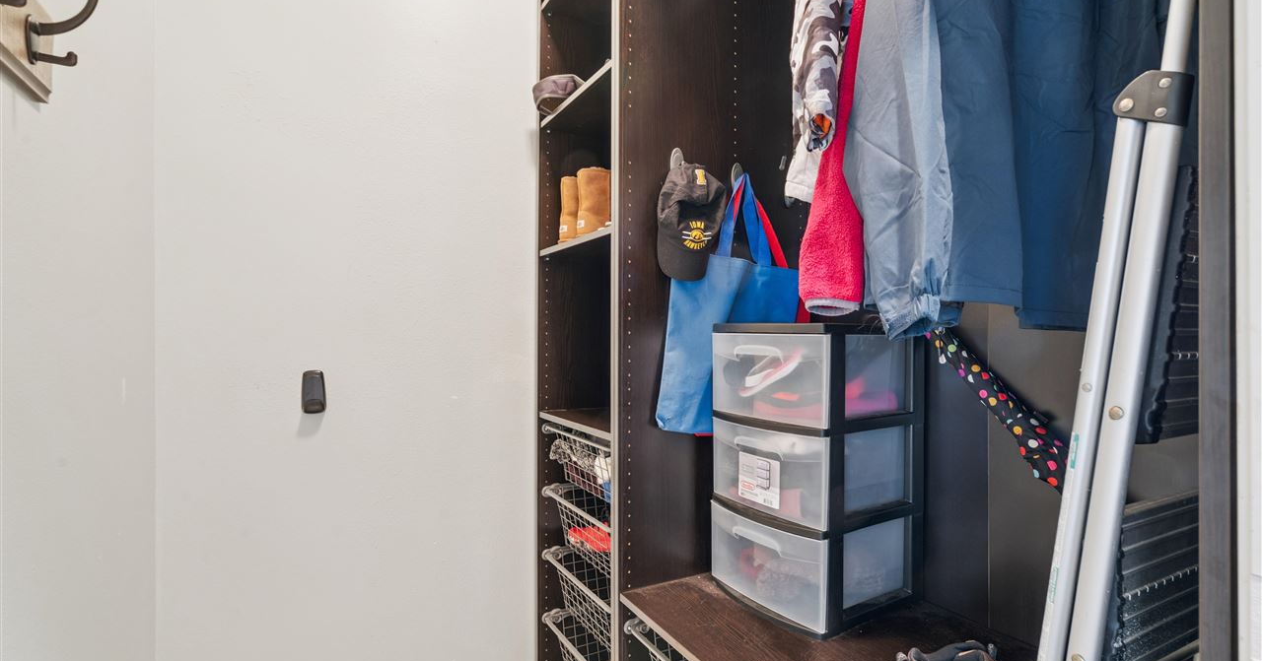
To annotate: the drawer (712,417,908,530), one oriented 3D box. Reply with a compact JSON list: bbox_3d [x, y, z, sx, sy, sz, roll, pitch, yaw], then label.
[{"bbox_3d":[0.383,0.296,1.266,0.300,0.181,0.308,0,0,-31],"label":"drawer"}]

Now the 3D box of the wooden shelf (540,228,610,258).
[{"bbox_3d":[0.086,-0.231,1.625,0.560,0.018,0.464,0,0,-29],"label":"wooden shelf"}]

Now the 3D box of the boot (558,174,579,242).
[{"bbox_3d":[-0.111,-0.338,1.614,0.205,0.192,0.090,0,0,-36],"label":"boot"}]

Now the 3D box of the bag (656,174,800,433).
[{"bbox_3d":[0.250,-0.073,1.355,0.410,0.630,0.090,0,0,-29],"label":"bag"}]

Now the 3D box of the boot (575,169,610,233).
[{"bbox_3d":[-0.051,-0.336,1.507,0.205,0.192,0.090,0,0,-36],"label":"boot"}]

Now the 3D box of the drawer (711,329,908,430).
[{"bbox_3d":[0.383,0.098,1.266,0.300,0.184,0.308,0,0,-31],"label":"drawer"}]

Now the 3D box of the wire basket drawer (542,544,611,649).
[{"bbox_3d":[0.094,0.752,1.630,0.540,0.165,0.455,0,0,-29],"label":"wire basket drawer"}]

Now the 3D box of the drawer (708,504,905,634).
[{"bbox_3d":[0.383,0.492,1.266,0.300,0.178,0.308,0,0,-31],"label":"drawer"}]

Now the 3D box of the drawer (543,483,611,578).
[{"bbox_3d":[0.094,0.559,1.630,0.540,0.165,0.455,0,0,-29],"label":"drawer"}]

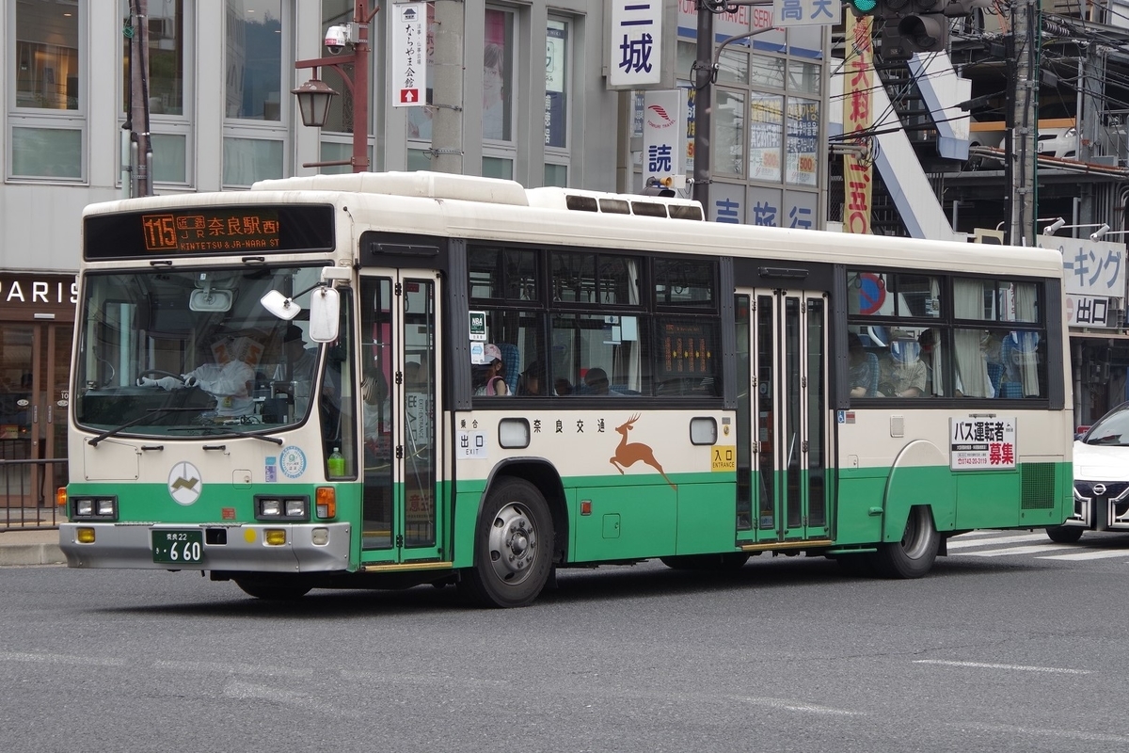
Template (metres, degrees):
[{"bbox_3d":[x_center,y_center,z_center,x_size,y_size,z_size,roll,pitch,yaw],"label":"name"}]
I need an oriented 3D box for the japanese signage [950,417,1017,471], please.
[{"bbox_3d":[3.734,0.598,28.526,0.040,0.475,1.230,0,0,37],"label":"japanese signage"}]

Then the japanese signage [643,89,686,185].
[{"bbox_3d":[1.294,-2.570,42.100,0.570,2.350,0.200,0,0,30],"label":"japanese signage"}]

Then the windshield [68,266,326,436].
[{"bbox_3d":[-2.545,-0.174,22.142,2.250,1.200,0.250,0,-4,37],"label":"windshield"}]

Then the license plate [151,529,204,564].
[{"bbox_3d":[-2.658,1.175,22.000,0.440,0.220,0.020,0,0,35],"label":"license plate"}]

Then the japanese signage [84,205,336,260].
[{"bbox_3d":[-2.521,-0.984,22.169,2.300,0.340,0.120,0,0,37],"label":"japanese signage"}]

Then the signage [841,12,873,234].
[{"bbox_3d":[4.902,-4.036,53.500,0.540,4.200,0.060,0,0,14],"label":"signage"}]

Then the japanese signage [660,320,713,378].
[{"bbox_3d":[0.947,-0.208,24.862,0.060,0.450,0.750,0,0,37],"label":"japanese signage"}]

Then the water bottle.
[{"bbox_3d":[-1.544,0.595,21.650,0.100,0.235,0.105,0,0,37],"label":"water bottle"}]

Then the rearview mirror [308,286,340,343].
[{"bbox_3d":[-1.603,-0.409,21.250,0.210,0.370,0.080,1,0,7],"label":"rearview mirror"}]

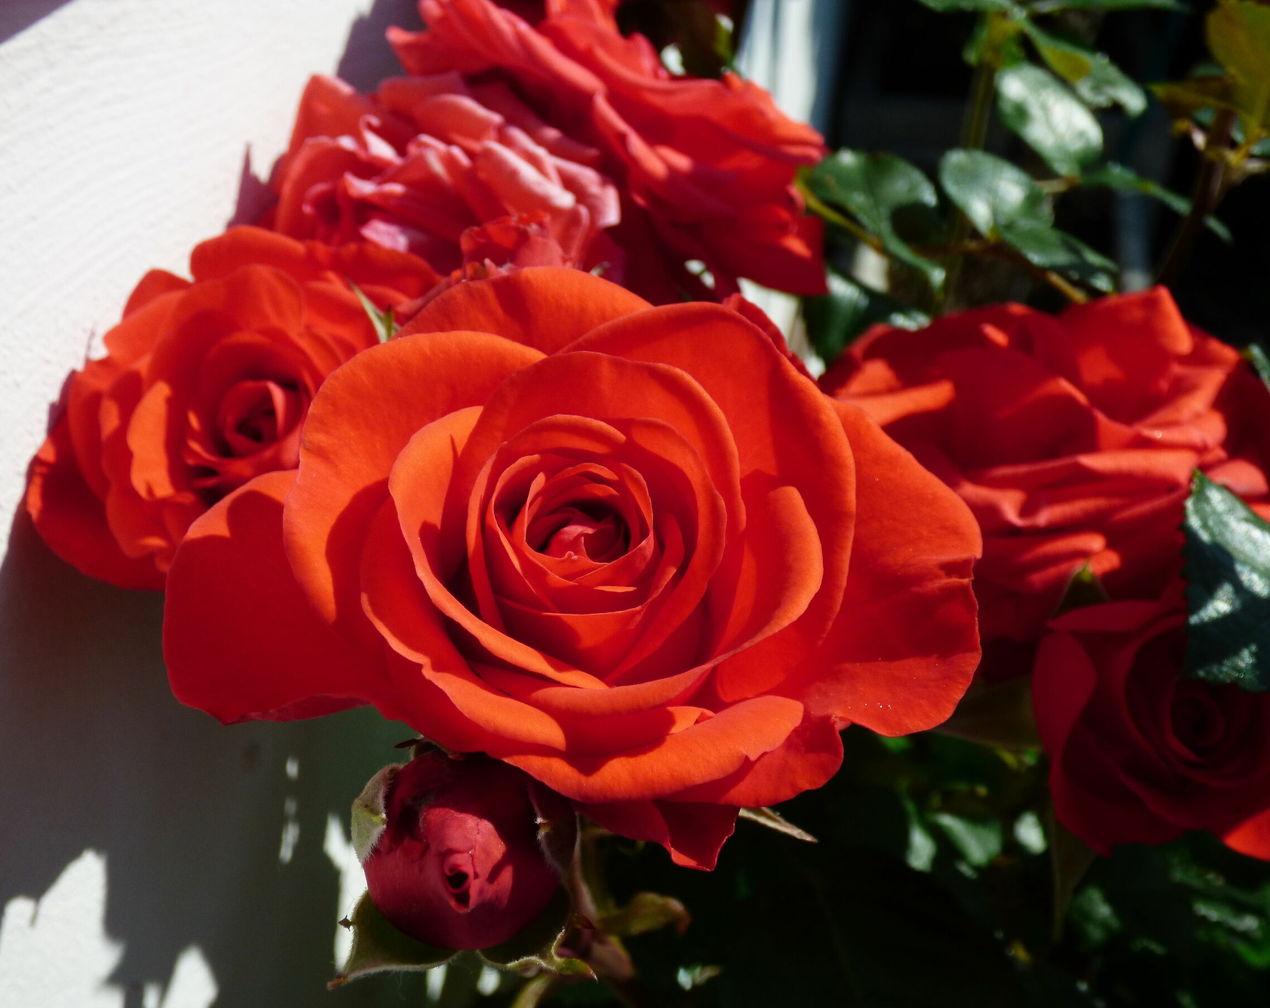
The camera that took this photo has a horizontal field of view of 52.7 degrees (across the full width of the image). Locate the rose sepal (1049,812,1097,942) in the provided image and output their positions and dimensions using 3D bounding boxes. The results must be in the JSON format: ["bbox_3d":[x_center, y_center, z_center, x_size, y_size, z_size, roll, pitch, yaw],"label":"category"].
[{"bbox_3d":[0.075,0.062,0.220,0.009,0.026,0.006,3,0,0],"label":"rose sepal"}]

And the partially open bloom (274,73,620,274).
[{"bbox_3d":[-0.044,-0.077,0.305,0.083,0.056,0.055,4,-21,2],"label":"partially open bloom"}]

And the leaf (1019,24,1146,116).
[{"bbox_3d":[0.122,-0.119,0.352,0.021,0.009,0.037,-28,60,-36],"label":"leaf"}]

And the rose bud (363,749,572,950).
[{"bbox_3d":[-0.026,0.053,0.197,0.031,0.031,0.035,2,-6,-6],"label":"rose bud"}]

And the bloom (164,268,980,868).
[{"bbox_3d":[-0.009,0.009,0.175,0.108,0.048,0.082,0,62,2],"label":"bloom"}]

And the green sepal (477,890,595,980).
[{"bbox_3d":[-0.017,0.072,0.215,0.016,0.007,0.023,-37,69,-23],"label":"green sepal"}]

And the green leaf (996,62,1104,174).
[{"bbox_3d":[0.136,-0.127,0.420,0.027,0.007,0.046,-27,71,-17],"label":"green leaf"}]

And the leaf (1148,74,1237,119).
[{"bbox_3d":[0.152,-0.111,0.347,0.031,0.006,0.020,-2,34,-29],"label":"leaf"}]

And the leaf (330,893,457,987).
[{"bbox_3d":[-0.039,0.070,0.205,0.022,0.016,0.006,-39,-10,-6],"label":"leaf"}]

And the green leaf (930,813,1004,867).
[{"bbox_3d":[0.101,0.102,0.390,0.019,0.006,0.016,32,49,32],"label":"green leaf"}]

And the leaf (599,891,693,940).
[{"bbox_3d":[0.002,0.068,0.212,0.014,0.005,0.008,-12,58,21],"label":"leaf"}]

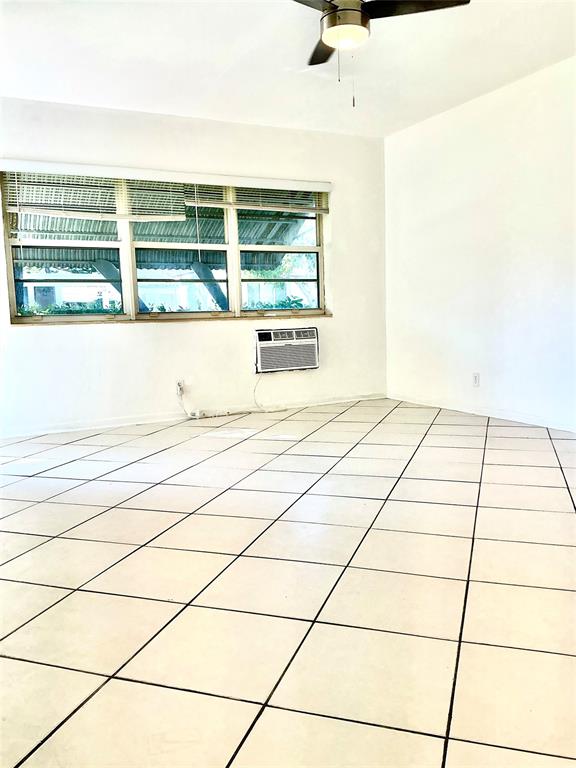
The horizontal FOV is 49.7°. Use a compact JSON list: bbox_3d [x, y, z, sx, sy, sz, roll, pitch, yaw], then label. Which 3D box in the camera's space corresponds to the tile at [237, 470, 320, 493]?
[{"bbox_3d":[-0.045,0.516,3.247,0.396,0.012,0.396,0,6,19],"label":"tile"}]

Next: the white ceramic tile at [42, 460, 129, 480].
[{"bbox_3d":[-1.182,0.506,3.631,0.396,0.012,0.396,0,6,19],"label":"white ceramic tile"}]

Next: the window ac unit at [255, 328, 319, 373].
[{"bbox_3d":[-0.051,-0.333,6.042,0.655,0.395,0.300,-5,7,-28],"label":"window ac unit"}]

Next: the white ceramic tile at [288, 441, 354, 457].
[{"bbox_3d":[0.217,0.442,4.090,0.400,0.015,0.400,0,6,19],"label":"white ceramic tile"}]

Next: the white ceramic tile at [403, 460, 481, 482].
[{"bbox_3d":[0.858,0.491,3.443,0.400,0.015,0.400,0,6,19],"label":"white ceramic tile"}]

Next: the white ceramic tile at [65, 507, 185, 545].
[{"bbox_3d":[-0.679,0.600,2.622,0.396,0.012,0.396,0,6,19],"label":"white ceramic tile"}]

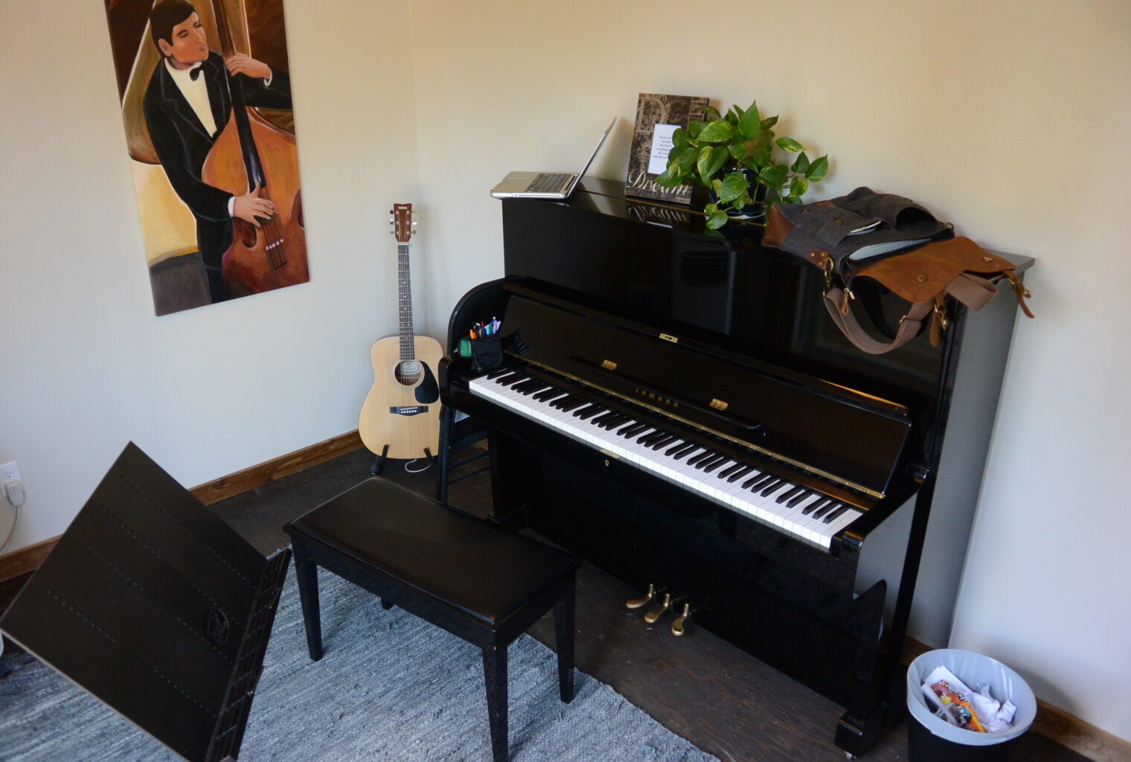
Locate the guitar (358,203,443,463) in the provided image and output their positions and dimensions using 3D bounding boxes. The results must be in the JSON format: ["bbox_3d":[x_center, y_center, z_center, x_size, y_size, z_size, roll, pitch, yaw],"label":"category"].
[{"bbox_3d":[-0.629,-0.200,3.432,0.410,1.030,0.120,-2,3,5],"label":"guitar"}]

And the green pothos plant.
[{"bbox_3d":[0.475,-0.604,2.353,0.440,0.310,0.300,21,30,39],"label":"green pothos plant"}]

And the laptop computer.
[{"bbox_3d":[-0.029,-0.707,2.709,0.345,0.215,0.325,4,23,7],"label":"laptop computer"}]

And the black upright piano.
[{"bbox_3d":[0.331,0.185,2.503,1.475,1.275,0.660,21,30,39],"label":"black upright piano"}]

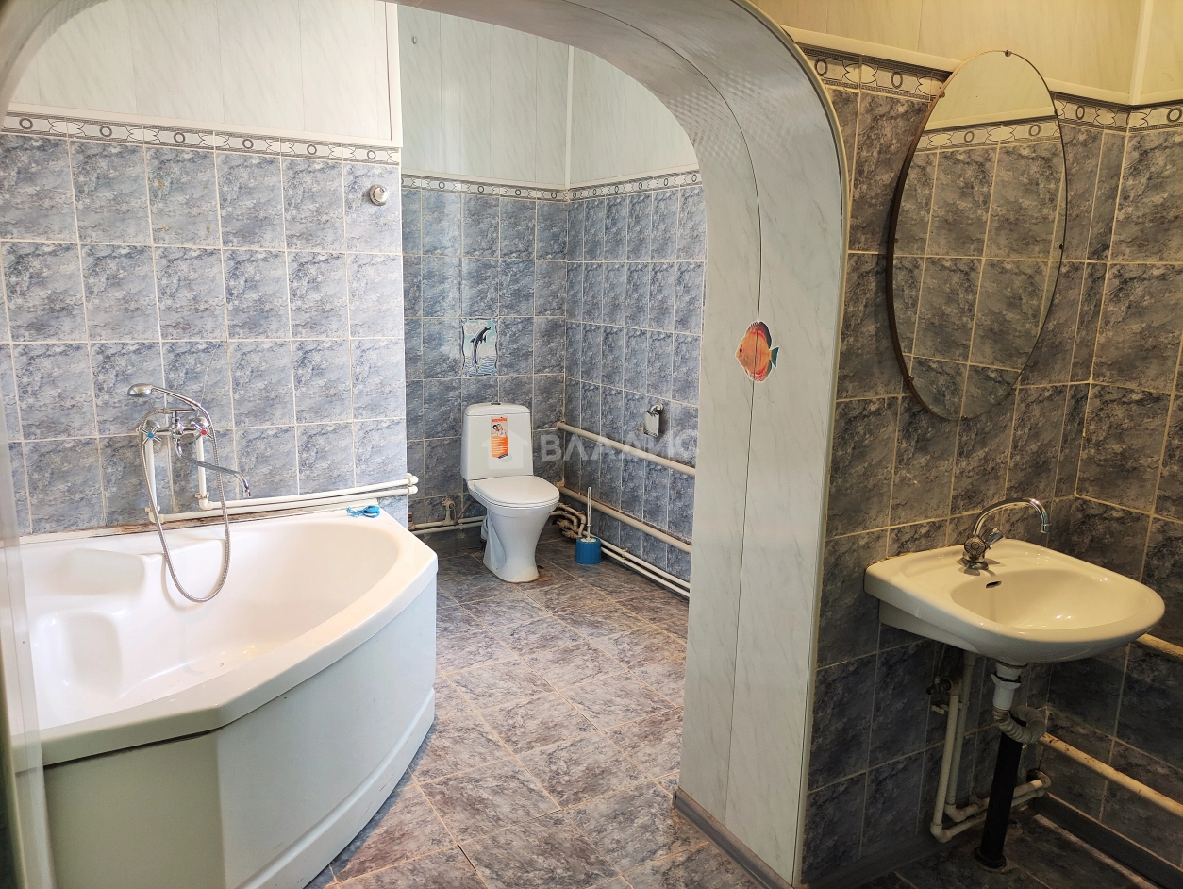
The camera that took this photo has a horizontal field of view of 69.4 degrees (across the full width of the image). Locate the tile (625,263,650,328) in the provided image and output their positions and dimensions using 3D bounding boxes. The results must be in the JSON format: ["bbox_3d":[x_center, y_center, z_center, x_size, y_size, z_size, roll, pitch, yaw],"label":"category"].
[{"bbox_3d":[0.216,-0.690,3.955,0.010,0.300,0.200,-5,13,-30],"label":"tile"}]

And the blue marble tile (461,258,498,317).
[{"bbox_3d":[-0.566,-0.794,4.347,0.200,0.300,0.010,-5,13,-28],"label":"blue marble tile"}]

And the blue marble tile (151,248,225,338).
[{"bbox_3d":[-1.312,-0.492,2.804,0.200,0.300,0.010,-5,13,-27],"label":"blue marble tile"}]

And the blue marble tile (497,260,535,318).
[{"bbox_3d":[-0.388,-0.812,4.451,0.200,0.300,0.010,-5,13,-30],"label":"blue marble tile"}]

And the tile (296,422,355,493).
[{"bbox_3d":[-0.969,0.071,3.118,0.200,0.300,0.010,-5,13,-27],"label":"tile"}]

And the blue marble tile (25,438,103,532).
[{"bbox_3d":[-1.687,0.131,2.742,0.200,0.300,0.010,-5,13,-28],"label":"blue marble tile"}]

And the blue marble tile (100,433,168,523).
[{"bbox_3d":[-1.508,0.116,2.836,0.200,0.300,0.010,-5,13,-28],"label":"blue marble tile"}]

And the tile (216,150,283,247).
[{"bbox_3d":[-1.126,-0.804,2.838,0.200,0.300,0.010,-5,13,-27],"label":"tile"}]

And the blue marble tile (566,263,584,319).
[{"bbox_3d":[-0.083,-0.797,4.469,0.010,0.300,0.178,-5,13,-30],"label":"blue marble tile"}]

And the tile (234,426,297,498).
[{"bbox_3d":[-1.149,0.086,3.024,0.200,0.300,0.010,-5,13,-28],"label":"tile"}]

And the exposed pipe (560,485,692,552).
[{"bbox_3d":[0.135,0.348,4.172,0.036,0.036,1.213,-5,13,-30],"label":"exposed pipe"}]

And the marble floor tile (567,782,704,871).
[{"bbox_3d":[0.130,1.011,2.269,0.300,0.010,0.300,-5,13,-30],"label":"marble floor tile"}]

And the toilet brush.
[{"bbox_3d":[-0.010,0.407,4.370,0.139,0.386,0.139,1,11,0],"label":"toilet brush"}]

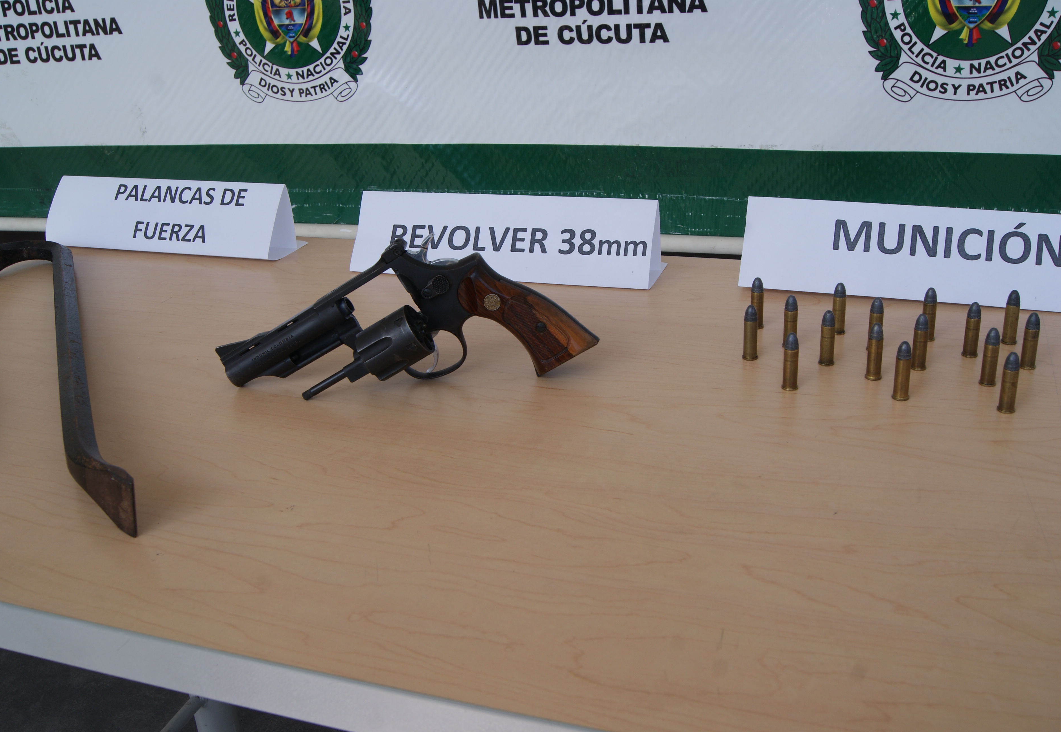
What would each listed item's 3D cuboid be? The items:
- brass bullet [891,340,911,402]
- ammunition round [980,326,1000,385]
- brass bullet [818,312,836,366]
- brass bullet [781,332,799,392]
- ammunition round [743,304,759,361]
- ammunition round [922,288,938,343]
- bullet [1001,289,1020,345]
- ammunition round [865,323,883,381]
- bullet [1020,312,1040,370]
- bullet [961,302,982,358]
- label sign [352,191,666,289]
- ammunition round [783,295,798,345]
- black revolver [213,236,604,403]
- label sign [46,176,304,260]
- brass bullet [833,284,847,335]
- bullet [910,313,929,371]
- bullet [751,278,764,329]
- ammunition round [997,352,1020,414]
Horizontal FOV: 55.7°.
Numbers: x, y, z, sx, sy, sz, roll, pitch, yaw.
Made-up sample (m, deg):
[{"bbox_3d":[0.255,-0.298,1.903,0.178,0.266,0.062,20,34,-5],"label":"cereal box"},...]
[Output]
[{"bbox_3d":[0.234,0.002,0.629,0.011,0.039,0.011,-3,25,2],"label":"brass bullet"},{"bbox_3d":[0.293,-0.006,0.639,0.011,0.039,0.011,-3,25,2],"label":"ammunition round"},{"bbox_3d":[0.204,-0.020,0.686,0.011,0.039,0.011,5,26,19],"label":"brass bullet"},{"bbox_3d":[0.171,-0.003,0.655,0.011,0.039,0.011,5,26,19],"label":"brass bullet"},{"bbox_3d":[0.154,-0.024,0.703,0.011,0.039,0.011,5,26,19],"label":"ammunition round"},{"bbox_3d":[0.283,-0.037,0.713,0.011,0.039,0.011,5,26,19],"label":"ammunition round"},{"bbox_3d":[0.333,-0.034,0.693,0.011,0.039,0.011,-3,25,2],"label":"bullet"},{"bbox_3d":[0.227,-0.010,0.661,0.011,0.039,0.011,5,26,19],"label":"ammunition round"},{"bbox_3d":[0.327,-0.017,0.657,0.011,0.039,0.011,-3,25,2],"label":"bullet"},{"bbox_3d":[0.299,-0.025,0.679,0.011,0.039,0.011,-3,25,2],"label":"bullet"},{"bbox_3d":[-0.025,-0.121,0.914,0.283,0.066,0.070,5,26,20],"label":"label sign"},{"bbox_3d":[0.186,-0.032,0.716,0.011,0.039,0.011,5,26,19],"label":"ammunition round"},{"bbox_3d":[-0.089,-0.008,0.684,0.241,0.133,0.060,-28,17,14],"label":"black revolver"},{"bbox_3d":[-0.374,-0.155,1.029,0.283,0.064,0.060,5,27,19],"label":"label sign"},{"bbox_3d":[0.226,-0.042,0.733,0.011,0.039,0.011,5,26,19],"label":"brass bullet"},{"bbox_3d":[0.259,-0.016,0.666,0.011,0.039,0.011,-3,25,2],"label":"bullet"},{"bbox_3d":[0.169,-0.047,0.746,0.011,0.039,0.011,-3,25,2],"label":"bullet"},{"bbox_3d":[0.291,0.009,0.608,0.011,0.039,0.011,5,26,19],"label":"ammunition round"}]

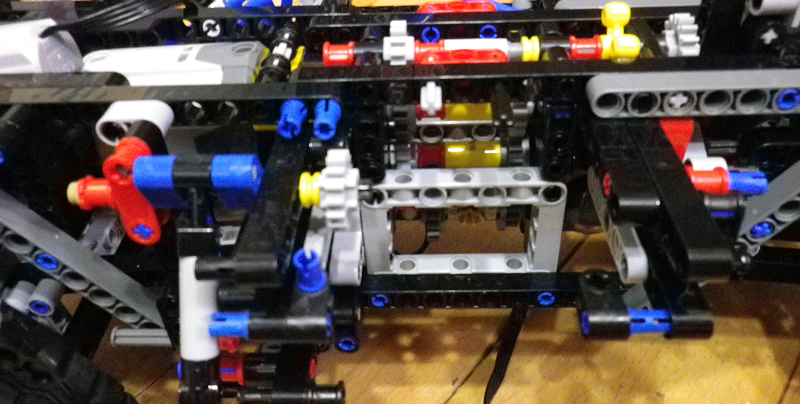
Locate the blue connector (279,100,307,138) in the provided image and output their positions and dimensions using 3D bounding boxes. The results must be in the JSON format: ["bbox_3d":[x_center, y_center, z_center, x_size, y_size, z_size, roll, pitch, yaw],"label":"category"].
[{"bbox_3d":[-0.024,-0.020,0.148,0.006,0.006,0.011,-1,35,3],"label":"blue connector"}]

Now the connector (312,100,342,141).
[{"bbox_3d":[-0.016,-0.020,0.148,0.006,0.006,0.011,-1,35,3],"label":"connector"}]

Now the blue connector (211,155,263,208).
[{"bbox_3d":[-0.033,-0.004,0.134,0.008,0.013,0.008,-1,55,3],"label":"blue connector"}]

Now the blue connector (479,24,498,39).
[{"bbox_3d":[0.025,-0.049,0.183,0.005,0.005,0.008,-1,35,3],"label":"blue connector"}]

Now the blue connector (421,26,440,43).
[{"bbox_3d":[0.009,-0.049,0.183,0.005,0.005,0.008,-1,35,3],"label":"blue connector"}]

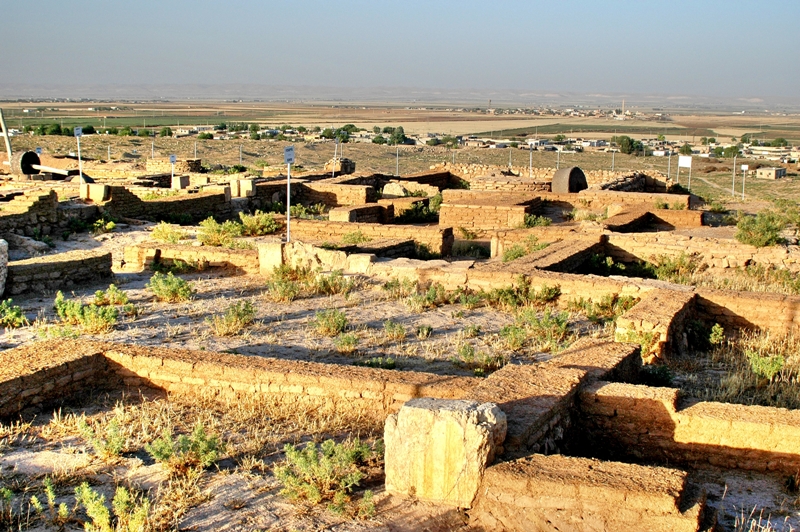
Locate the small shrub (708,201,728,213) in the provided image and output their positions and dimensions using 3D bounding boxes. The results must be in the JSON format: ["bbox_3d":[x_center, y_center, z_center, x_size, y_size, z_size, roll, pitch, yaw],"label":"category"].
[{"bbox_3d":[9.587,-1.798,34.207,0.584,0.335,0.496,0,8,0],"label":"small shrub"}]

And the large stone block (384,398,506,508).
[{"bbox_3d":[0.393,1.583,9.747,0.930,0.750,0.480,4,10,27],"label":"large stone block"}]

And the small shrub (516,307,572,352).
[{"bbox_3d":[1.955,0.832,15.267,0.757,0.583,0.681,0,9,0],"label":"small shrub"}]

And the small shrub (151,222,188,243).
[{"bbox_3d":[-5.408,-0.802,26.532,0.891,0.439,0.802,0,9,0],"label":"small shrub"}]

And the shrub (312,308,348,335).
[{"bbox_3d":[-0.997,0.793,16.213,0.516,0.377,0.465,0,9,0],"label":"shrub"}]

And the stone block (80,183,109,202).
[{"bbox_3d":[-9.020,-2.197,33.670,0.720,0.520,0.450,3,9,20],"label":"stone block"}]

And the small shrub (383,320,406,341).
[{"bbox_3d":[-0.077,0.896,15.979,0.327,0.250,0.294,0,8,0],"label":"small shrub"}]

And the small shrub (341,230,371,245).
[{"bbox_3d":[-1.028,-0.671,26.140,0.693,0.298,0.624,0,9,0],"label":"small shrub"}]

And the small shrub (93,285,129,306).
[{"bbox_3d":[-4.864,0.492,19.002,0.587,0.347,0.528,-2,9,-14],"label":"small shrub"}]

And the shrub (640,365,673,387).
[{"bbox_3d":[3.046,1.285,13.426,0.418,0.299,0.376,0,9,0],"label":"shrub"}]

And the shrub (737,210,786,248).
[{"bbox_3d":[7.674,-0.790,23.981,1.029,0.718,0.926,3,9,18],"label":"shrub"}]

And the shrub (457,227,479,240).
[{"bbox_3d":[1.703,-0.832,28.533,0.538,0.332,0.484,1,8,3],"label":"shrub"}]

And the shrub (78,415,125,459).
[{"bbox_3d":[-2.928,1.659,11.198,0.438,0.390,0.394,0,8,0],"label":"shrub"}]

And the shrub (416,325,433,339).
[{"bbox_3d":[0.347,0.921,16.062,0.220,0.180,0.198,0,8,0],"label":"shrub"}]

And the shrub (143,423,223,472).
[{"bbox_3d":[-1.972,1.668,10.333,0.710,0.430,0.639,-1,9,-11],"label":"shrub"}]

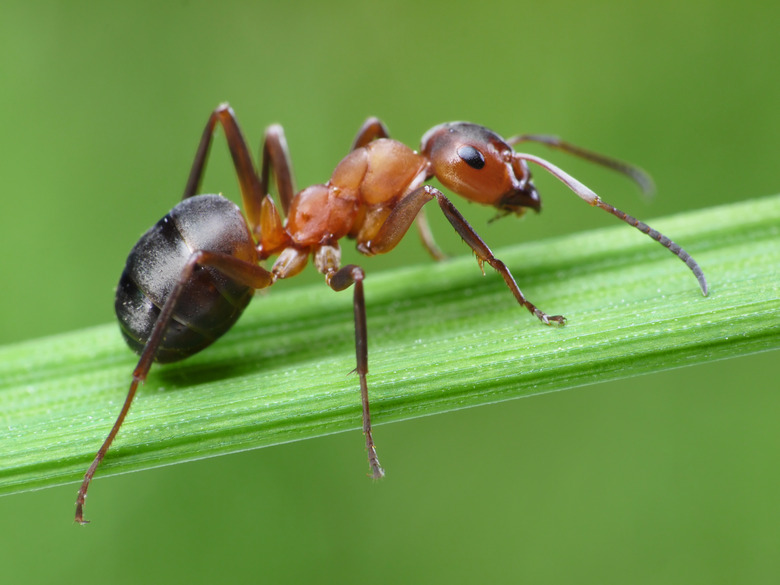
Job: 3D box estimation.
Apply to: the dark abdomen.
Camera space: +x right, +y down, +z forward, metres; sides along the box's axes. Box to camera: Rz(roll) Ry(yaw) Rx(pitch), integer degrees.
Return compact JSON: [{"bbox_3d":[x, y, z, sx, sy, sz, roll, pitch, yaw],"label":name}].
[{"bbox_3d":[-0.003,0.000,0.107,0.002,0.003,0.002,37,5,-10],"label":"dark abdomen"}]

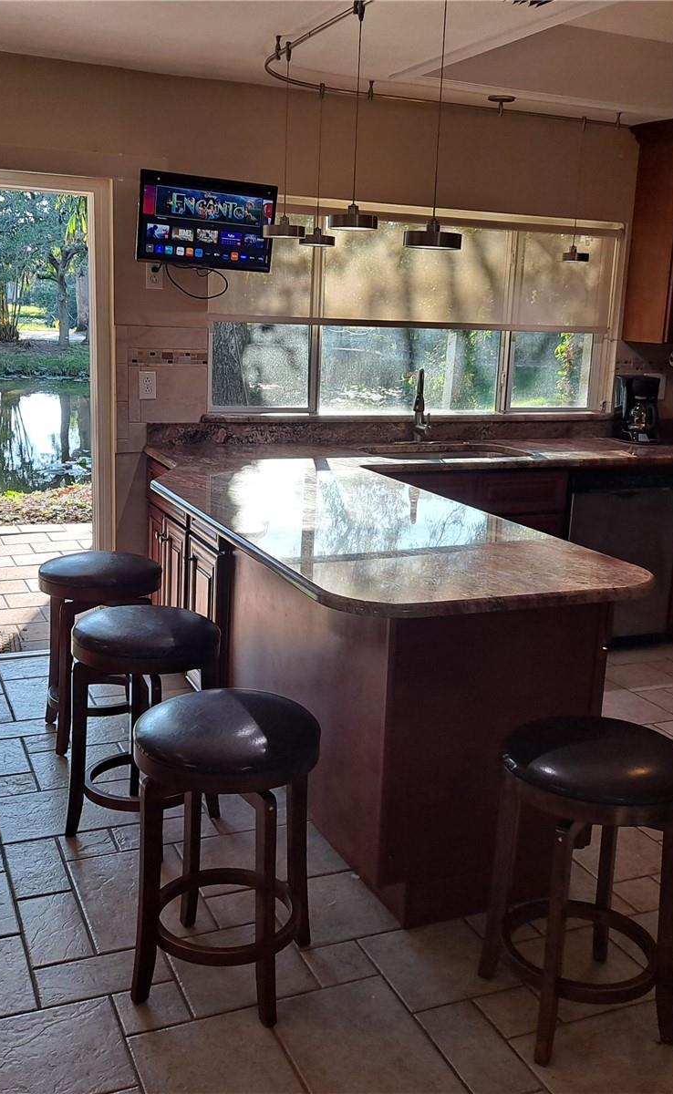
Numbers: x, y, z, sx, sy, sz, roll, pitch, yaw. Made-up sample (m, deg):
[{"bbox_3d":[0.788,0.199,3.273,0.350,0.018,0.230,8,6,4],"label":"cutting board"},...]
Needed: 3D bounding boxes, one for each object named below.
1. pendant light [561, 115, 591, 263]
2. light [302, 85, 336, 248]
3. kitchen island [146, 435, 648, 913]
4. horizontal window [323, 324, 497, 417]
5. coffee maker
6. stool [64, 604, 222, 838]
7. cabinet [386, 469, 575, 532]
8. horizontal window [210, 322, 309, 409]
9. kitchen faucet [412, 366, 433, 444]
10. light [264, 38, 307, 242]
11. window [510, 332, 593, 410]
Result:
[{"bbox_3d":[1.122,-1.645,4.862,0.145,0.645,0.145,-3,13,-22],"label":"pendant light"},{"bbox_3d":[-0.064,-1.503,4.176,0.145,0.605,0.145,2,12,0],"label":"light"},{"bbox_3d":[-0.094,0.273,3.566,0.915,0.914,2.670,-3,13,-22],"label":"kitchen island"},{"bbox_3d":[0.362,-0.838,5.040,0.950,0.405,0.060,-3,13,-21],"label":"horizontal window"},{"bbox_3d":[1.538,-0.706,5.391,0.170,0.335,0.190,-2,13,-17],"label":"coffee maker"},{"bbox_3d":[-0.545,0.512,3.046,0.410,0.640,0.410,2,12,0],"label":"stool"},{"bbox_3d":[0.456,0.047,4.780,0.920,0.880,0.610,-3,13,-21],"label":"cabinet"},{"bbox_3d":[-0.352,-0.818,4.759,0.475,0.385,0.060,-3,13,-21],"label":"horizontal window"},{"bbox_3d":[0.409,-0.651,4.903,0.095,0.370,0.215,3,12,4],"label":"kitchen faucet"},{"bbox_3d":[-0.176,-1.382,3.609,0.147,0.630,0.147,2,12,0],"label":"light"},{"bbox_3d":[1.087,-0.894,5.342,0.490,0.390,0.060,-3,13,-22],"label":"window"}]

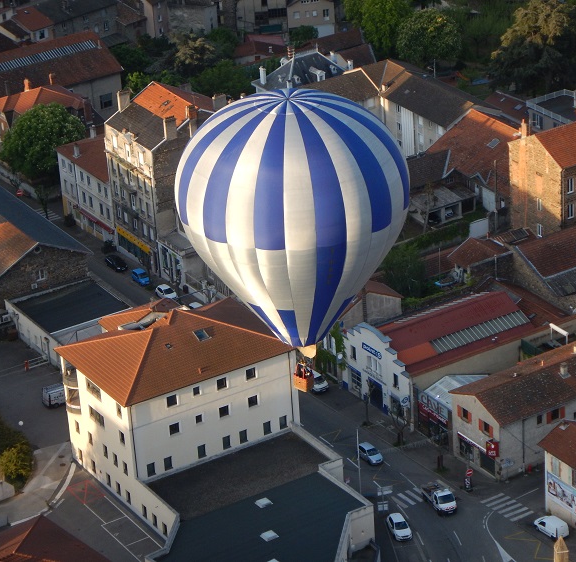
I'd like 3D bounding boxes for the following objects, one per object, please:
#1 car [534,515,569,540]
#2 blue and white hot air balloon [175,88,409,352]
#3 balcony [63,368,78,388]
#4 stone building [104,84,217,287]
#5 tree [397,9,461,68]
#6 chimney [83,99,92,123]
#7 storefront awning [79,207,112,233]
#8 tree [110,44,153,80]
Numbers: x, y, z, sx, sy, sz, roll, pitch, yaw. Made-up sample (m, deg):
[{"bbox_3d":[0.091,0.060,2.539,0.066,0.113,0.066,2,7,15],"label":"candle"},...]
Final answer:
[{"bbox_3d":[29.371,27.352,243.612,1.700,1.800,4.100,-23,32,-35],"label":"car"},{"bbox_3d":[0.506,-4.138,159.600,17.000,19.400,17.000,-4,26,0],"label":"blue and white hot air balloon"},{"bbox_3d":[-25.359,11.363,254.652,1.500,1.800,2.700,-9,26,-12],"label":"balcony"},{"bbox_3d":[-14.468,-15.554,310.177,17.469,23.562,13.102,-18,29,-28],"label":"stone building"},{"bbox_3d":[24.011,-41.149,371.211,11.000,10.600,11.000,-4,26,0],"label":"tree"},{"bbox_3d":[-30.835,-26.221,336.430,1.050,3.900,0.750,-17,28,-25],"label":"chimney"},{"bbox_3d":[-28.441,-8.790,319.788,0.900,0.650,10.664,-18,29,-28],"label":"storefront awning"},{"bbox_3d":[-26.630,-37.010,372.242,8.000,8.000,8.000,-4,26,0],"label":"tree"}]

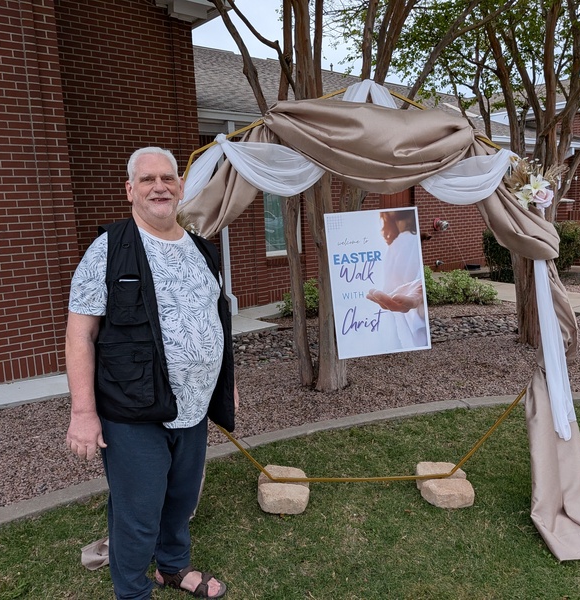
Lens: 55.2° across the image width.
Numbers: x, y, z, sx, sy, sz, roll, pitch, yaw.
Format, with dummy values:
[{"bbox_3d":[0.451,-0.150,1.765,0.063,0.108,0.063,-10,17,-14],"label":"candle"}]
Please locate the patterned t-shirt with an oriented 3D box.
[{"bbox_3d":[-0.505,0.070,2.030,0.580,0.720,0.380,-10,11,-42],"label":"patterned t-shirt"}]

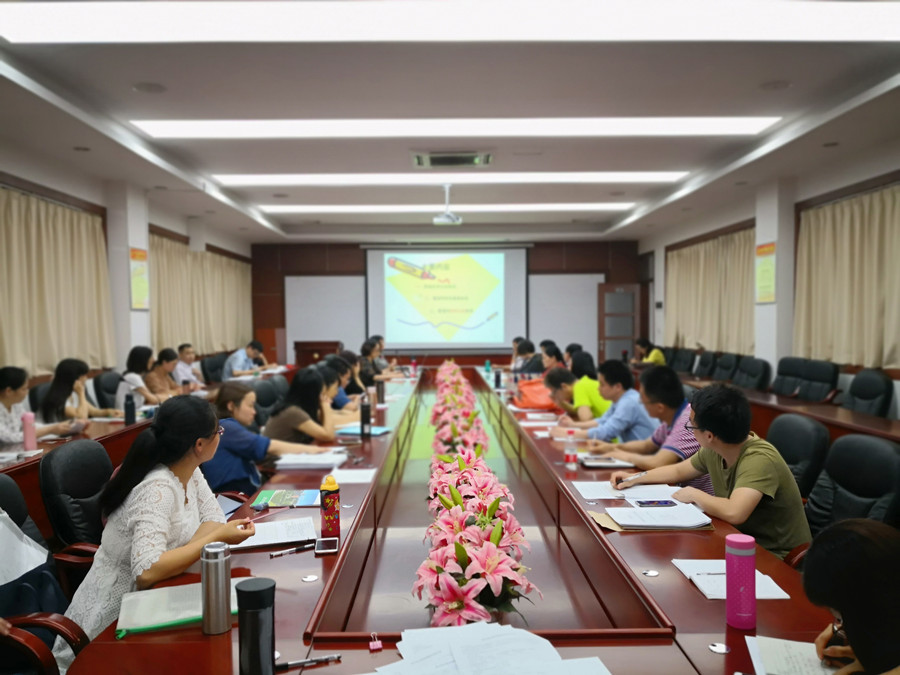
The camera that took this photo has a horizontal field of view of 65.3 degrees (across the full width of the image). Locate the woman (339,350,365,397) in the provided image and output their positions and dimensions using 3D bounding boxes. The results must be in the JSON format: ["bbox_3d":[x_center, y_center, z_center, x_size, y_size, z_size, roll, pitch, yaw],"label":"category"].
[{"bbox_3d":[-1.078,0.705,6.909,0.640,1.180,0.500,-1,1,-6],"label":"woman"}]

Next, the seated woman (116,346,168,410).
[{"bbox_3d":[-2.831,0.736,6.429,0.800,1.250,0.500,-1,1,-16],"label":"seated woman"}]

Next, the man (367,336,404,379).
[{"bbox_3d":[-1.058,0.631,9.902,0.780,1.280,0.500,0,1,-1],"label":"man"}]

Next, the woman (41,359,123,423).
[{"bbox_3d":[-2.841,0.747,5.270,0.680,1.200,0.500,-1,2,-22],"label":"woman"}]

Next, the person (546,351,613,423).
[{"bbox_3d":[1.065,0.781,5.332,0.850,1.160,0.520,0,1,-1],"label":"person"}]

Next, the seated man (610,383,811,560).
[{"bbox_3d":[0.968,0.779,2.591,0.740,1.230,0.580,-1,2,-20],"label":"seated man"}]

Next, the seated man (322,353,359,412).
[{"bbox_3d":[-1.073,0.764,5.903,0.800,1.200,0.500,0,1,-1],"label":"seated man"}]

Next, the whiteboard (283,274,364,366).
[{"bbox_3d":[-2.423,-0.290,13.715,1.680,1.800,0.050,0,1,-1],"label":"whiteboard"}]

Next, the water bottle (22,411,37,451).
[{"bbox_3d":[-2.342,0.524,3.920,0.069,0.206,0.069,0,1,-1],"label":"water bottle"}]

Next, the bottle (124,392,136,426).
[{"bbox_3d":[-2.330,0.524,5.101,0.073,0.213,0.073,0,1,-1],"label":"bottle"}]

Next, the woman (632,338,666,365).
[{"bbox_3d":[3.204,0.623,11.260,0.780,1.200,0.480,0,1,-1],"label":"woman"}]

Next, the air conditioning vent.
[{"bbox_3d":[0.033,-1.930,7.644,0.880,0.070,0.850,0,1,-1],"label":"air conditioning vent"}]

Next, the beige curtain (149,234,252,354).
[{"bbox_3d":[-3.565,-0.551,10.552,0.140,1.480,4.700,0,1,-1],"label":"beige curtain"}]

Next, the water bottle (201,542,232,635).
[{"bbox_3d":[-0.547,0.591,1.662,0.069,0.198,0.069,0,1,-1],"label":"water bottle"}]

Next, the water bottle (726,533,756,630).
[{"bbox_3d":[0.678,0.562,1.632,0.067,0.206,0.067,0,1,-1],"label":"water bottle"}]

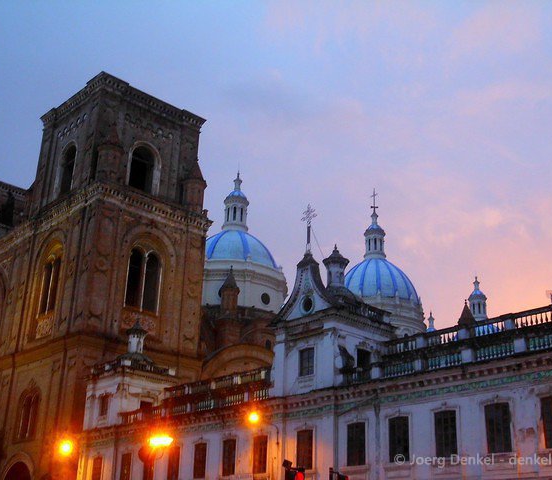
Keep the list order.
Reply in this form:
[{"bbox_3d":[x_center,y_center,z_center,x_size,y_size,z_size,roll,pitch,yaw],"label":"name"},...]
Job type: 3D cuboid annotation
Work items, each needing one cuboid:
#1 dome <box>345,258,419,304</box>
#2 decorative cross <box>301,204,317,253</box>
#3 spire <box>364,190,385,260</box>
[{"bbox_3d":[14.830,6.090,123.500,12.774,7.355,12.774,2,-21,1],"label":"dome"},{"bbox_3d":[1.870,-0.620,47.320,0.194,3.145,1.355,20,-28,-38],"label":"decorative cross"},{"bbox_3d":[15.130,-2.560,126.890,3.387,11.613,3.387,2,-21,1],"label":"spire"}]

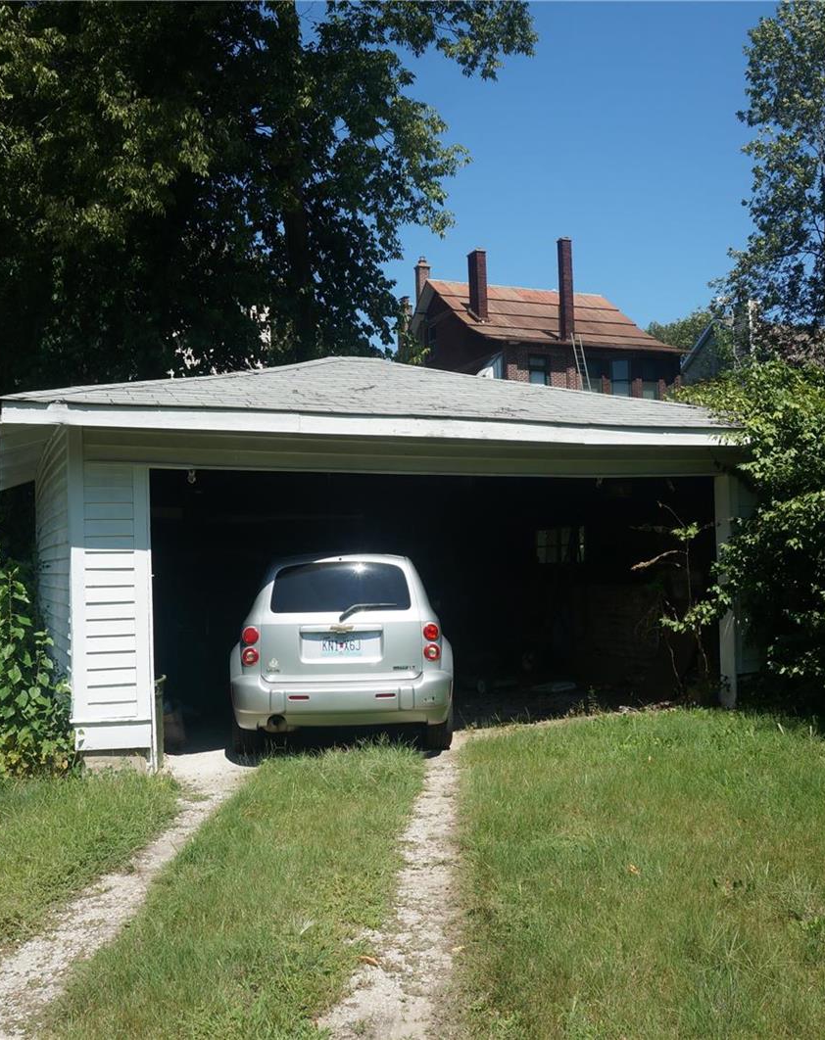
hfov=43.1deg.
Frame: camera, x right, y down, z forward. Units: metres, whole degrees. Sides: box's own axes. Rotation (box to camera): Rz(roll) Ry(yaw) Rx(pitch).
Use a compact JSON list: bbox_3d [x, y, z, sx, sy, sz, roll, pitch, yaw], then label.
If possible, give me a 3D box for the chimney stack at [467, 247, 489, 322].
[{"bbox_3d":[2.793,-9.757,43.942,0.420,2.919,0.880,0,-2,-22],"label":"chimney stack"}]

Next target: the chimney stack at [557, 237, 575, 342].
[{"bbox_3d":[6.439,-9.523,43.554,0.420,4.275,0.420,0,-2,-22],"label":"chimney stack"}]

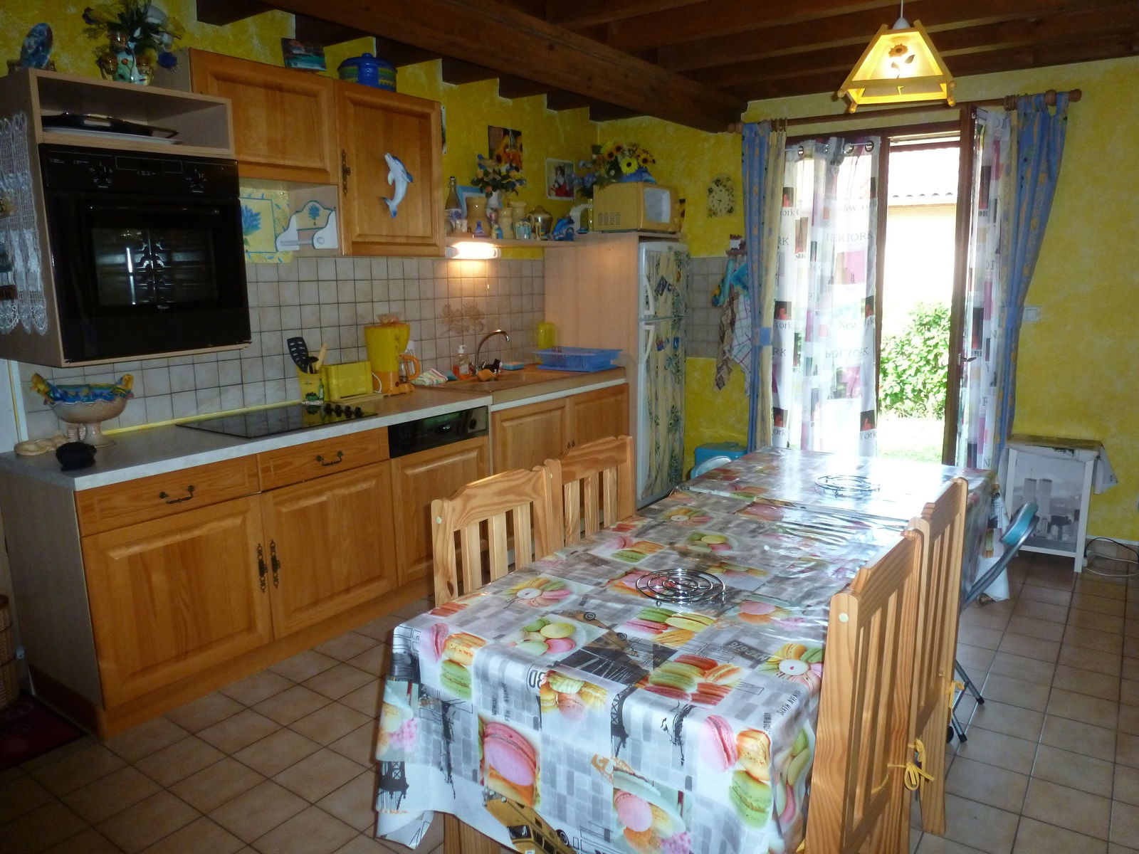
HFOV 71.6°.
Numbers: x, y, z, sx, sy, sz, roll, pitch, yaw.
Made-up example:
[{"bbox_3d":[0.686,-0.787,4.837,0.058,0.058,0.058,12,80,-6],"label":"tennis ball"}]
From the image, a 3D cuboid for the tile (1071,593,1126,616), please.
[{"bbox_3d":[2.169,0.727,3.240,0.192,0.010,0.192,6,12,36],"label":"tile"}]

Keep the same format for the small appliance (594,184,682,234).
[{"bbox_3d":[0.417,-1.343,4.900,0.345,0.272,0.470,6,12,36],"label":"small appliance"}]

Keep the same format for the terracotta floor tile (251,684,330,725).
[{"bbox_3d":[-0.937,0.942,2.676,0.195,0.010,0.195,7,13,35],"label":"terracotta floor tile"}]

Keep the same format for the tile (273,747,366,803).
[{"bbox_3d":[-0.726,1.010,2.286,0.195,0.010,0.195,7,13,35],"label":"tile"}]

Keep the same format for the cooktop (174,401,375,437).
[{"bbox_3d":[-1.175,-0.048,3.198,0.525,0.040,0.585,6,12,36],"label":"cooktop"}]

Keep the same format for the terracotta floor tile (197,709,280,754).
[{"bbox_3d":[-1.025,0.941,2.449,0.192,0.010,0.192,6,12,36],"label":"terracotta floor tile"}]

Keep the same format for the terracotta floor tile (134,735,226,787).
[{"bbox_3d":[-1.164,1.001,2.364,0.195,0.010,0.195,7,13,35],"label":"terracotta floor tile"}]

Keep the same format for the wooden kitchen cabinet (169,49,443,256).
[{"bbox_3d":[-1.096,-1.083,3.362,0.360,0.711,1.235,7,13,35],"label":"wooden kitchen cabinet"}]

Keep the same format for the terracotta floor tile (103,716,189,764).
[{"bbox_3d":[-1.325,0.983,2.482,0.195,0.010,0.195,7,13,35],"label":"terracotta floor tile"}]

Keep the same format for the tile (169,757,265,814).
[{"bbox_3d":[-1.003,1.021,2.246,0.195,0.010,0.195,7,13,35],"label":"tile"}]

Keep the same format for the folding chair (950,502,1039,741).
[{"bbox_3d":[1.127,0.551,2.393,0.460,0.700,0.430,7,13,39],"label":"folding chair"}]

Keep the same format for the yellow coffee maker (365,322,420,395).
[{"bbox_3d":[-0.883,-0.336,3.933,0.160,0.340,0.220,6,12,36],"label":"yellow coffee maker"}]

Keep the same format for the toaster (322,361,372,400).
[{"bbox_3d":[-1.075,-0.223,3.758,0.120,0.160,0.250,6,12,36],"label":"toaster"}]

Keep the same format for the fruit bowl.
[{"bbox_3d":[-1.671,-0.053,2.736,0.335,0.240,0.225,-8,12,-31],"label":"fruit bowl"}]

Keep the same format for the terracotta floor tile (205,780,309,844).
[{"bbox_3d":[-0.841,1.039,2.130,0.195,0.010,0.195,7,13,35],"label":"terracotta floor tile"}]

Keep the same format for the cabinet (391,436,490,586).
[{"bbox_3d":[-0.782,0.331,3.684,0.580,0.554,0.610,7,13,35],"label":"cabinet"}]

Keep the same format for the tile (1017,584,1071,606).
[{"bbox_3d":[2.087,0.741,3.466,0.195,0.010,0.195,7,13,35],"label":"tile"}]

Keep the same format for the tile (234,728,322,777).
[{"bbox_3d":[-0.887,0.992,2.403,0.195,0.010,0.195,7,13,35],"label":"tile"}]

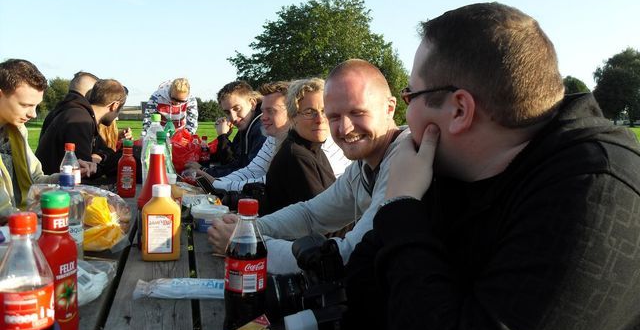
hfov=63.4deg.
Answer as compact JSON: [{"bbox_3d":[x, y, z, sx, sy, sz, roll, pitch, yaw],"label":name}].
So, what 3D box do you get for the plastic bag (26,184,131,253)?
[{"bbox_3d":[-0.679,0.136,1.450,0.270,0.130,0.250,0,5,-11],"label":"plastic bag"}]

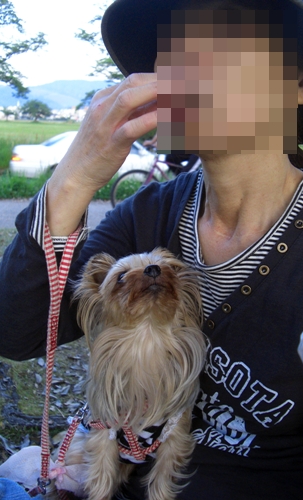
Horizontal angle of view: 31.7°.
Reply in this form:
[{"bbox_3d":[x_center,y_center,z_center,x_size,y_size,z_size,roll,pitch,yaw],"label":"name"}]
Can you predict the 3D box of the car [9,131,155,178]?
[{"bbox_3d":[-1.101,-2.326,13.513,4.600,1.400,1.700,-1,14,-7],"label":"car"}]

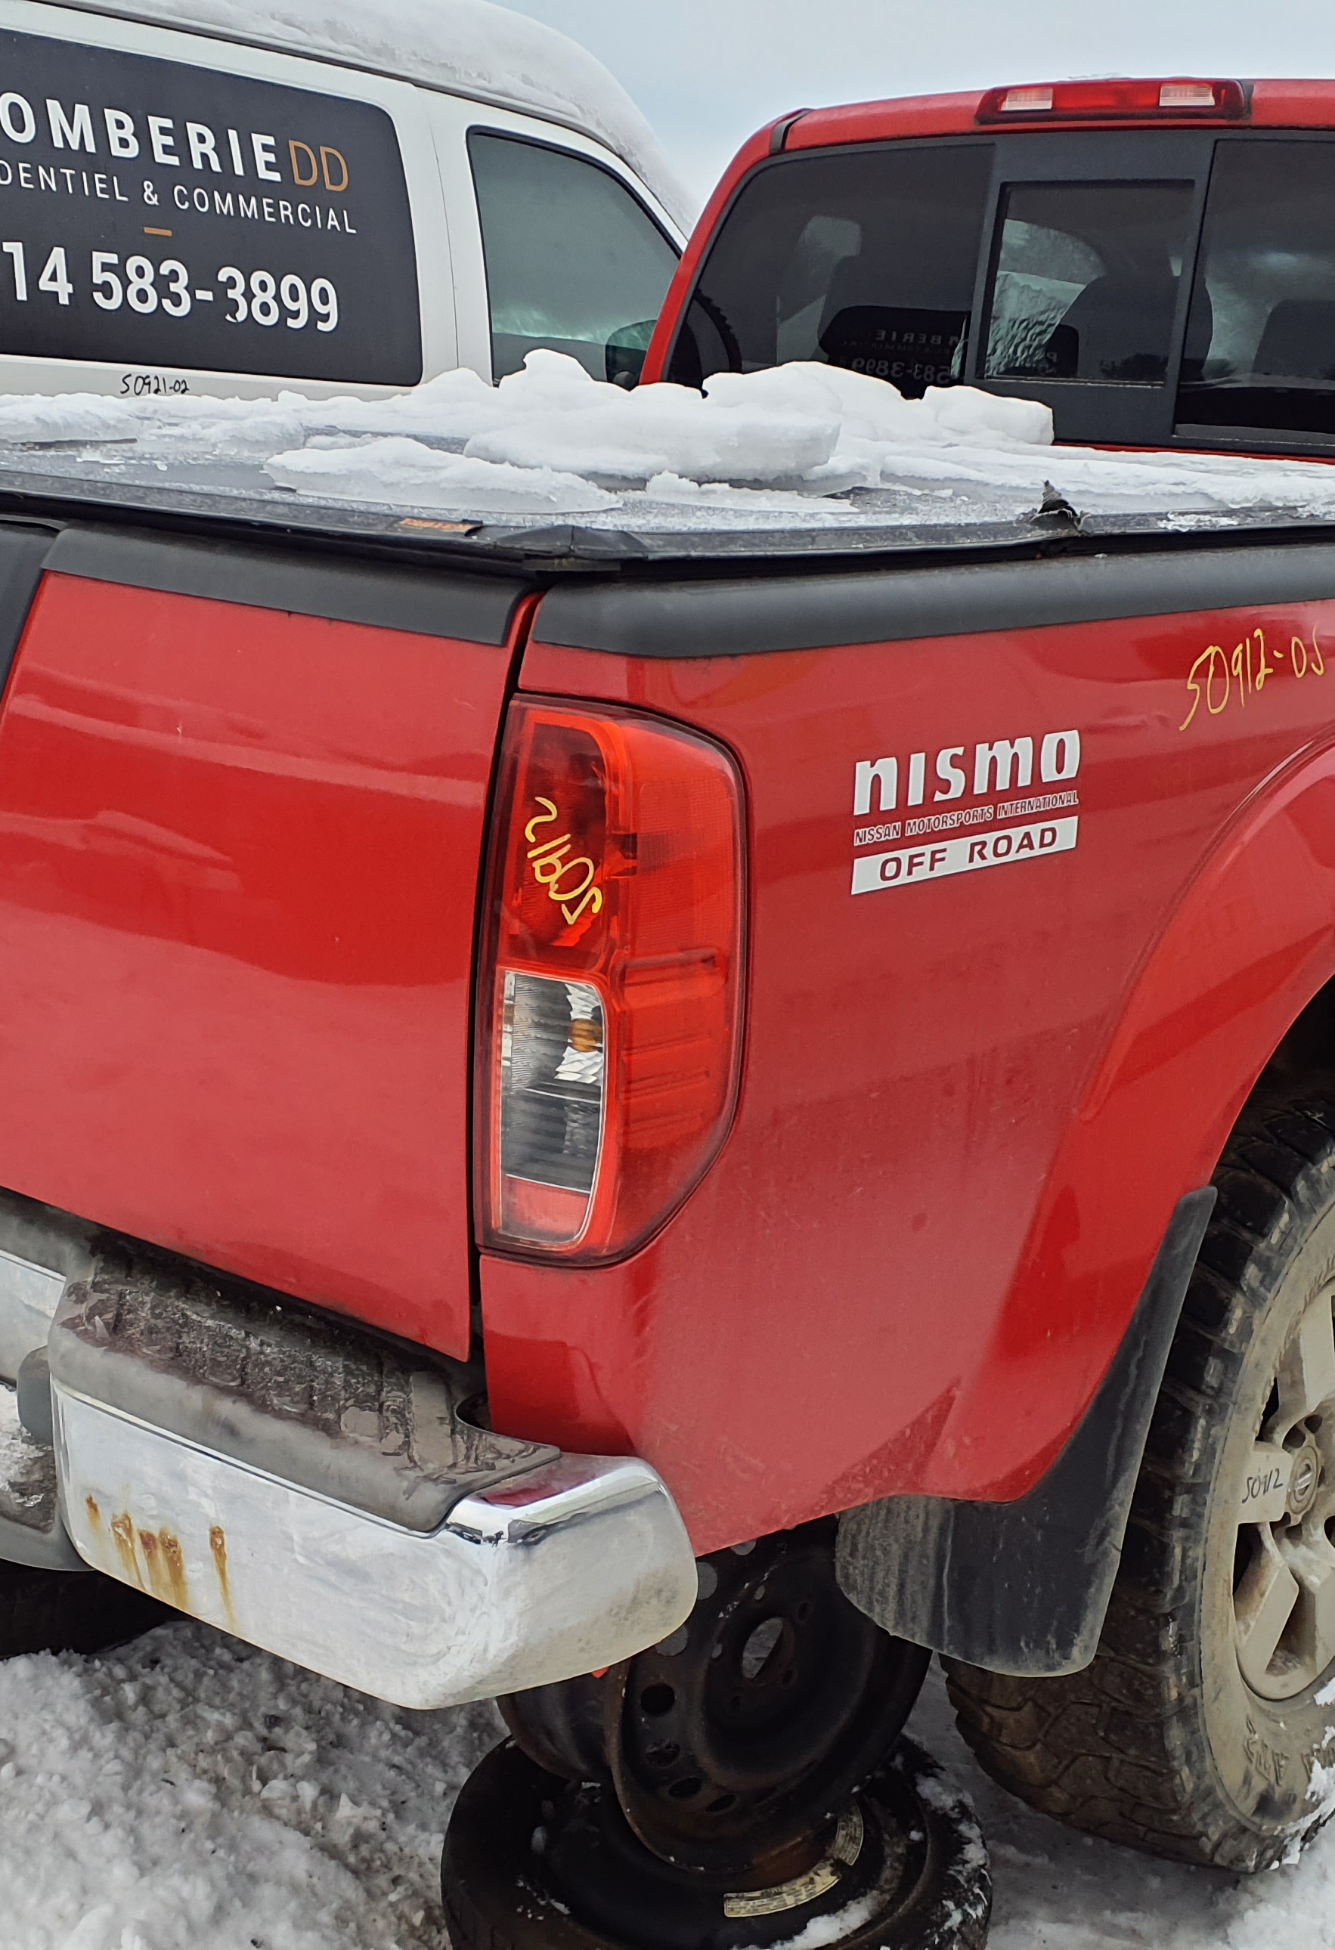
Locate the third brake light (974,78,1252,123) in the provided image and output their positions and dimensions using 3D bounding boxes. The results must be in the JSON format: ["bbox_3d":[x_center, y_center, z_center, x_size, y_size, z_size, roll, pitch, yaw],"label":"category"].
[{"bbox_3d":[0.622,-1.220,3.198,0.420,0.066,0.065,14,18,38],"label":"third brake light"}]

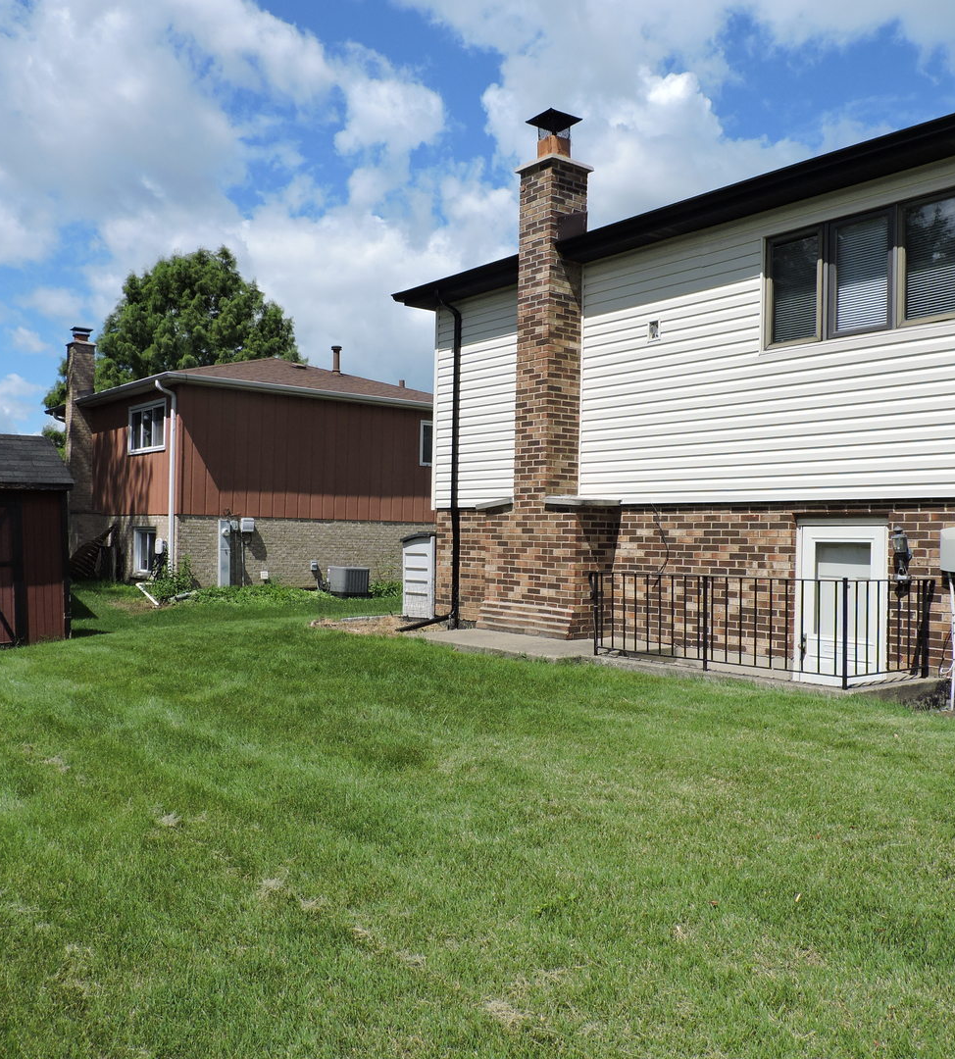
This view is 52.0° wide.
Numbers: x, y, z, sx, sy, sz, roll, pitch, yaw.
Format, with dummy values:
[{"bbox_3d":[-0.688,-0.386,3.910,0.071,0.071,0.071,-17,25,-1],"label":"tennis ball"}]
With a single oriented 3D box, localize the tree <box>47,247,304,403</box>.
[{"bbox_3d":[-11.147,-4.359,35.996,9.600,11.950,9.600,1,0,-39],"label":"tree"}]

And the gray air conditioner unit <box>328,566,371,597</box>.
[{"bbox_3d":[-2.833,1.141,21.511,0.660,0.630,0.660,1,0,-39],"label":"gray air conditioner unit"}]

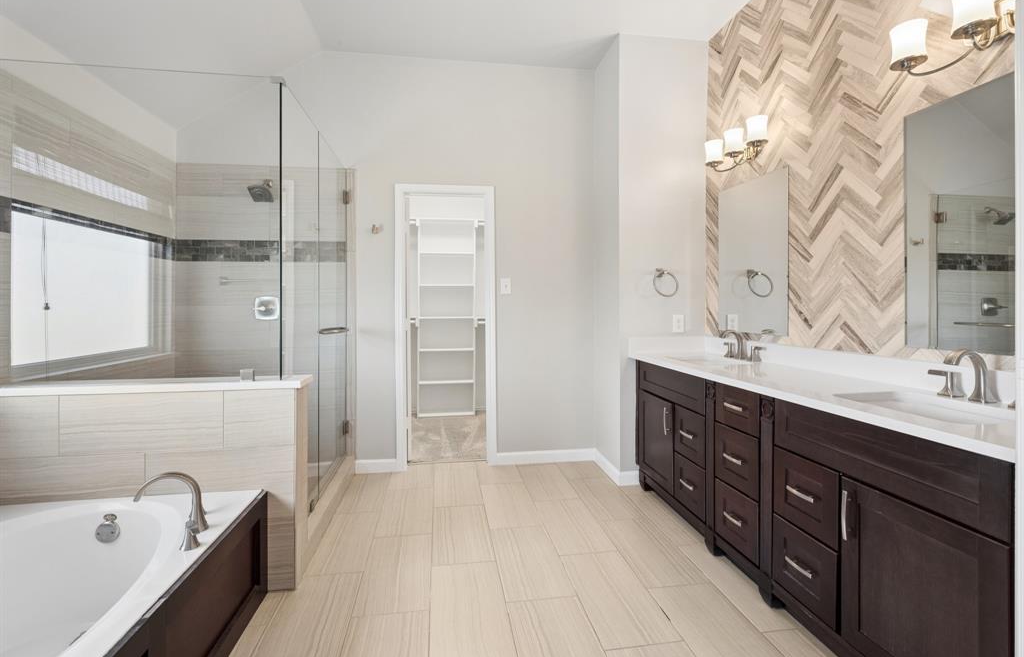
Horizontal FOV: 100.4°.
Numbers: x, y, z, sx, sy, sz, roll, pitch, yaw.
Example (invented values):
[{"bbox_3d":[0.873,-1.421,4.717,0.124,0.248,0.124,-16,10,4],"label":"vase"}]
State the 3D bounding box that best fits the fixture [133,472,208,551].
[{"bbox_3d":[-1.147,0.595,1.460,0.250,0.210,0.280,-1,3,-18],"label":"fixture"}]

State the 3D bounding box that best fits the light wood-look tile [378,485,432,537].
[{"bbox_3d":[-0.627,1.096,2.563,0.300,0.010,0.600,0,3,-9],"label":"light wood-look tile"}]

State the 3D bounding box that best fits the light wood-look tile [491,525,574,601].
[{"bbox_3d":[0.077,1.121,2.072,0.300,0.010,0.600,0,3,-9],"label":"light wood-look tile"}]

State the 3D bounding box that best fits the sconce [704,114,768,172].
[{"bbox_3d":[1.349,-1.058,2.494,0.210,0.220,0.490,0,3,-9],"label":"sconce"}]

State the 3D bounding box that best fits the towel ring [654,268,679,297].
[{"bbox_3d":[1.040,-0.309,2.898,0.175,0.190,0.070,0,3,-9],"label":"towel ring"}]

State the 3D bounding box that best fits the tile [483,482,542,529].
[{"bbox_3d":[-0.018,1.095,2.658,0.300,0.010,0.600,0,3,-9],"label":"tile"}]

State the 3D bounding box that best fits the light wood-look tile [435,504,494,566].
[{"bbox_3d":[-0.274,1.109,2.317,0.300,0.010,0.600,0,3,-9],"label":"light wood-look tile"}]

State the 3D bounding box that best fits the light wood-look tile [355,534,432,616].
[{"bbox_3d":[-0.524,1.122,1.977,0.300,0.010,0.600,0,3,-9],"label":"light wood-look tile"}]

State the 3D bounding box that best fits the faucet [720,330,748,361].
[{"bbox_3d":[1.317,0.097,2.520,0.175,0.172,0.075,0,3,-9],"label":"faucet"}]

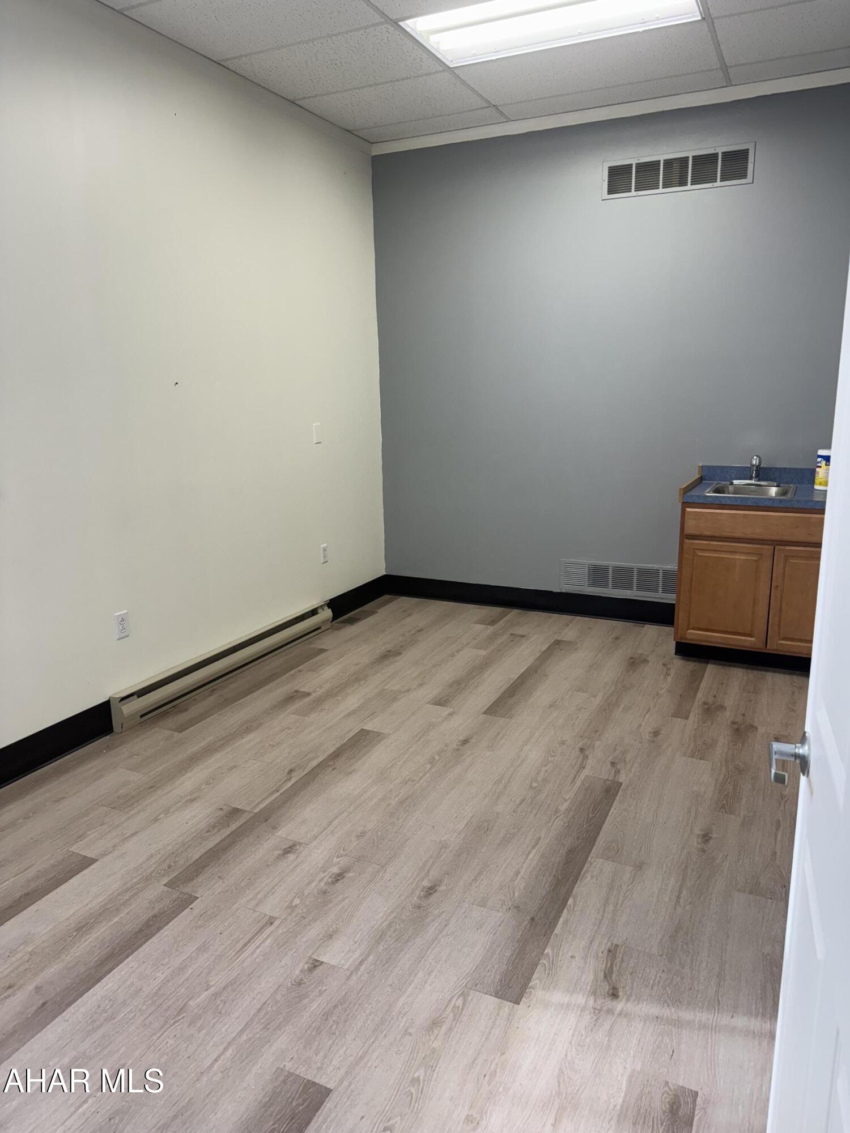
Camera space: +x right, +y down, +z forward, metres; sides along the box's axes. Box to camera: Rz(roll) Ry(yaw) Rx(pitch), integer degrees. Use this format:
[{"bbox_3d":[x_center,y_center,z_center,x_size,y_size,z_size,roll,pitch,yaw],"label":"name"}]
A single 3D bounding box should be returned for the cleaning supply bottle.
[{"bbox_3d":[2.117,-0.512,4.144,0.098,0.210,0.098,9,17,36],"label":"cleaning supply bottle"}]

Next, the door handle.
[{"bbox_3d":[0.578,0.307,1.251,0.060,0.072,0.145,4,14,20],"label":"door handle"}]

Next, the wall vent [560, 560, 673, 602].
[{"bbox_3d":[1.242,0.100,4.924,0.812,0.212,0.025,6,15,25],"label":"wall vent"}]

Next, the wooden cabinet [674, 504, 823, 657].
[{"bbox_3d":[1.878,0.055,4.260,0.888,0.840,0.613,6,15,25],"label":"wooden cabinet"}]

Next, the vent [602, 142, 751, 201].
[{"bbox_3d":[1.372,-2.163,4.308,0.804,0.199,0.025,6,15,25],"label":"vent"}]

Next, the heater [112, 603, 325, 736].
[{"bbox_3d":[-0.989,0.474,4.237,0.065,0.158,1.730,6,15,25],"label":"heater"}]

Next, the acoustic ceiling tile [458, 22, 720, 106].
[{"bbox_3d":[0.796,-2.461,3.868,1.219,0.020,0.610,6,15,25],"label":"acoustic ceiling tile"}]

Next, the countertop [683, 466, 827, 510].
[{"bbox_3d":[1.870,-0.419,4.135,0.920,0.134,0.634,6,15,25],"label":"countertop"}]

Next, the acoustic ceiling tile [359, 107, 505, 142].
[{"bbox_3d":[0.027,-2.651,4.715,0.924,0.020,0.281,6,15,25],"label":"acoustic ceiling tile"}]

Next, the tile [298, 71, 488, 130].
[{"bbox_3d":[-0.168,-2.557,4.326,0.924,0.020,0.610,6,15,25],"label":"tile"}]

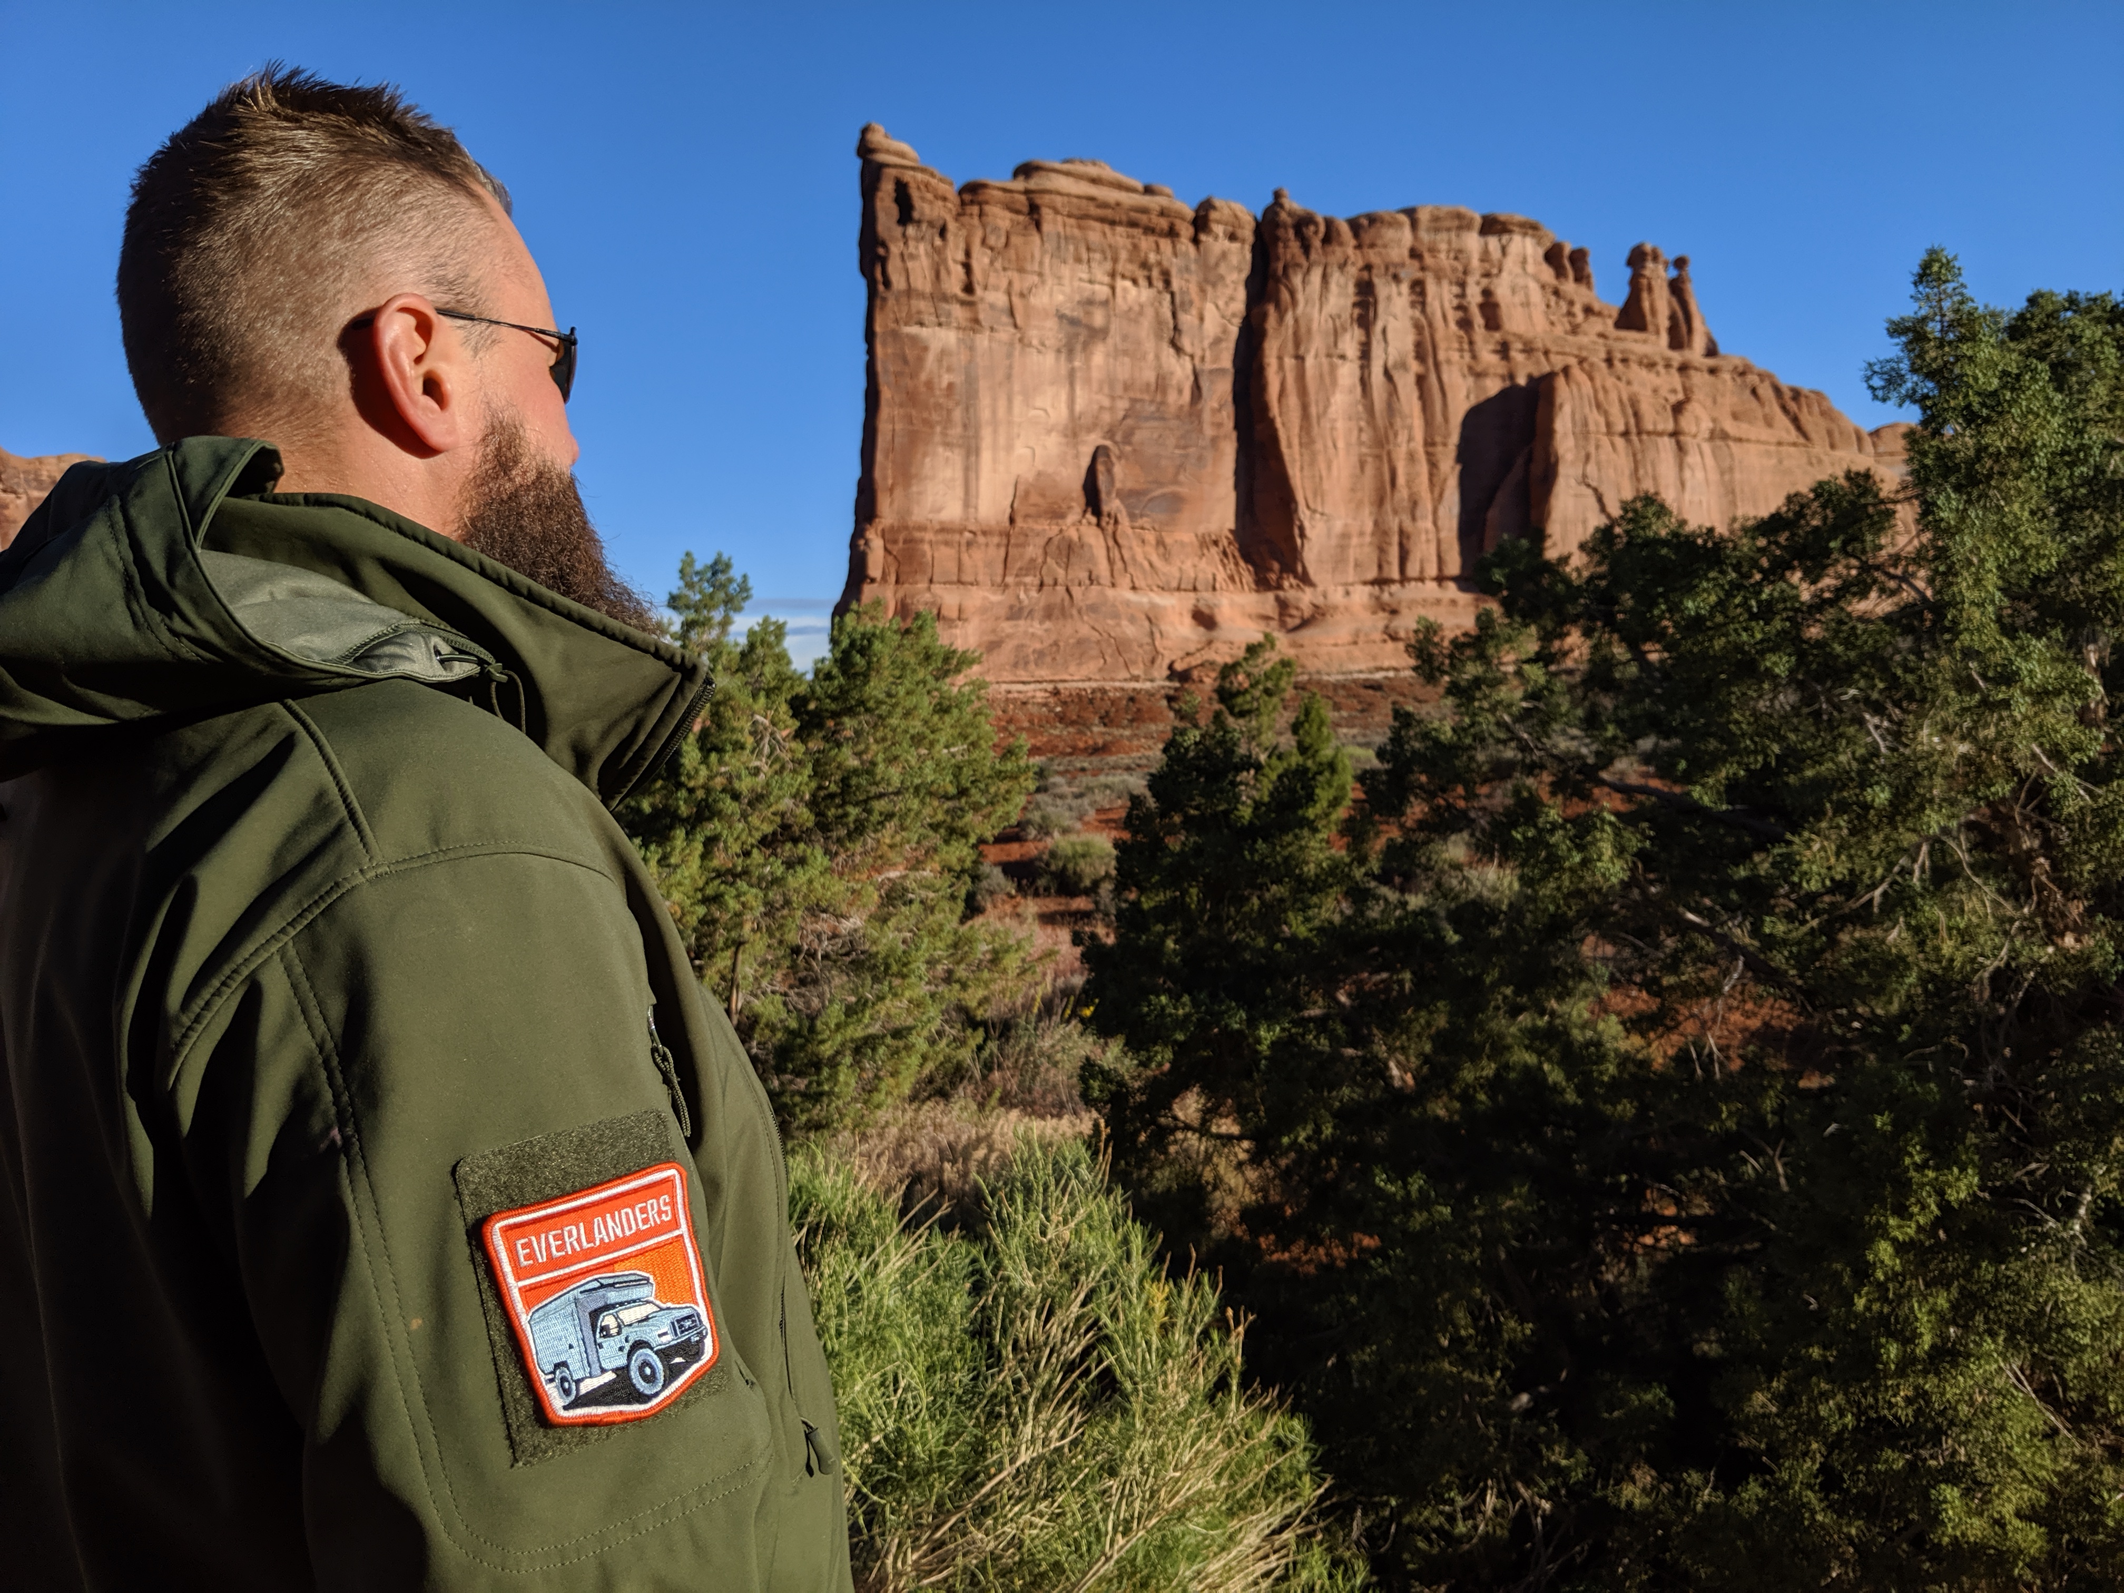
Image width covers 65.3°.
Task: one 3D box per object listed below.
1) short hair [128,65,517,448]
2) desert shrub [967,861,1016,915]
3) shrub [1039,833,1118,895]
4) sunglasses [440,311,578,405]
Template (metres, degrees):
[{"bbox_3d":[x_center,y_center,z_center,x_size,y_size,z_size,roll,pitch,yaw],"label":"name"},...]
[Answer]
[{"bbox_3d":[-0.334,-0.238,0.770,0.162,0.188,0.186,2,4,31],"label":"short hair"},{"bbox_3d":[-0.682,0.843,15.300,0.560,0.506,0.530,0,3,0],"label":"desert shrub"},{"bbox_3d":[0.154,0.661,16.200,0.780,0.641,0.720,0,3,0],"label":"shrub"},{"bbox_3d":[-0.328,-0.206,0.790,0.142,0.046,0.140,2,4,31],"label":"sunglasses"}]

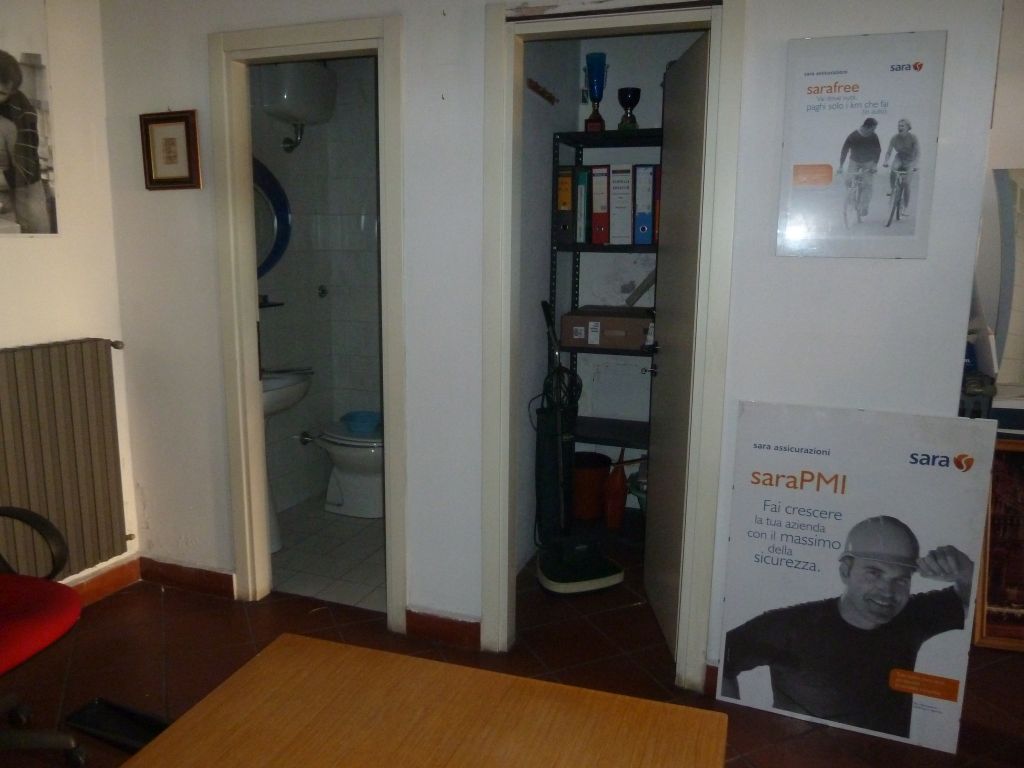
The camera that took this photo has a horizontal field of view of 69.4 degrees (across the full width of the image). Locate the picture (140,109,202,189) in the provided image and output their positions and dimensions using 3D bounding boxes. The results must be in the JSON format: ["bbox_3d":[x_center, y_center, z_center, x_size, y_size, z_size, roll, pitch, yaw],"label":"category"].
[{"bbox_3d":[-1.297,-0.888,2.824,0.262,0.282,0.022,4,10,19],"label":"picture"}]

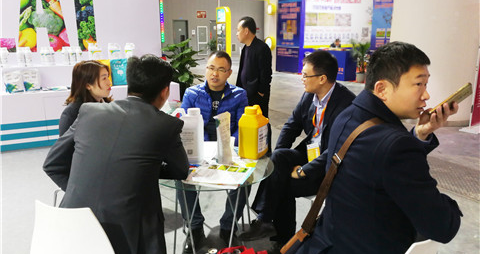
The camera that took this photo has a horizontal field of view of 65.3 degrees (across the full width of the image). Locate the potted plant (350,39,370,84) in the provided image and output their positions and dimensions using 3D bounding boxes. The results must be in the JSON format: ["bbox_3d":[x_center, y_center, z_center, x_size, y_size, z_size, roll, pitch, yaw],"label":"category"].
[{"bbox_3d":[3.630,-1.972,11.256,0.620,1.340,0.620,0,14,0],"label":"potted plant"}]

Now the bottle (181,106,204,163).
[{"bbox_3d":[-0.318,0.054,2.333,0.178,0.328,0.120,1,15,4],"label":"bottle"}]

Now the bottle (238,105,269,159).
[{"bbox_3d":[0.090,0.033,2.259,0.125,0.300,0.190,7,15,25],"label":"bottle"}]

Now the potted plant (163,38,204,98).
[{"bbox_3d":[-0.880,-0.682,5.961,0.660,1.380,0.660,0,14,0],"label":"potted plant"}]

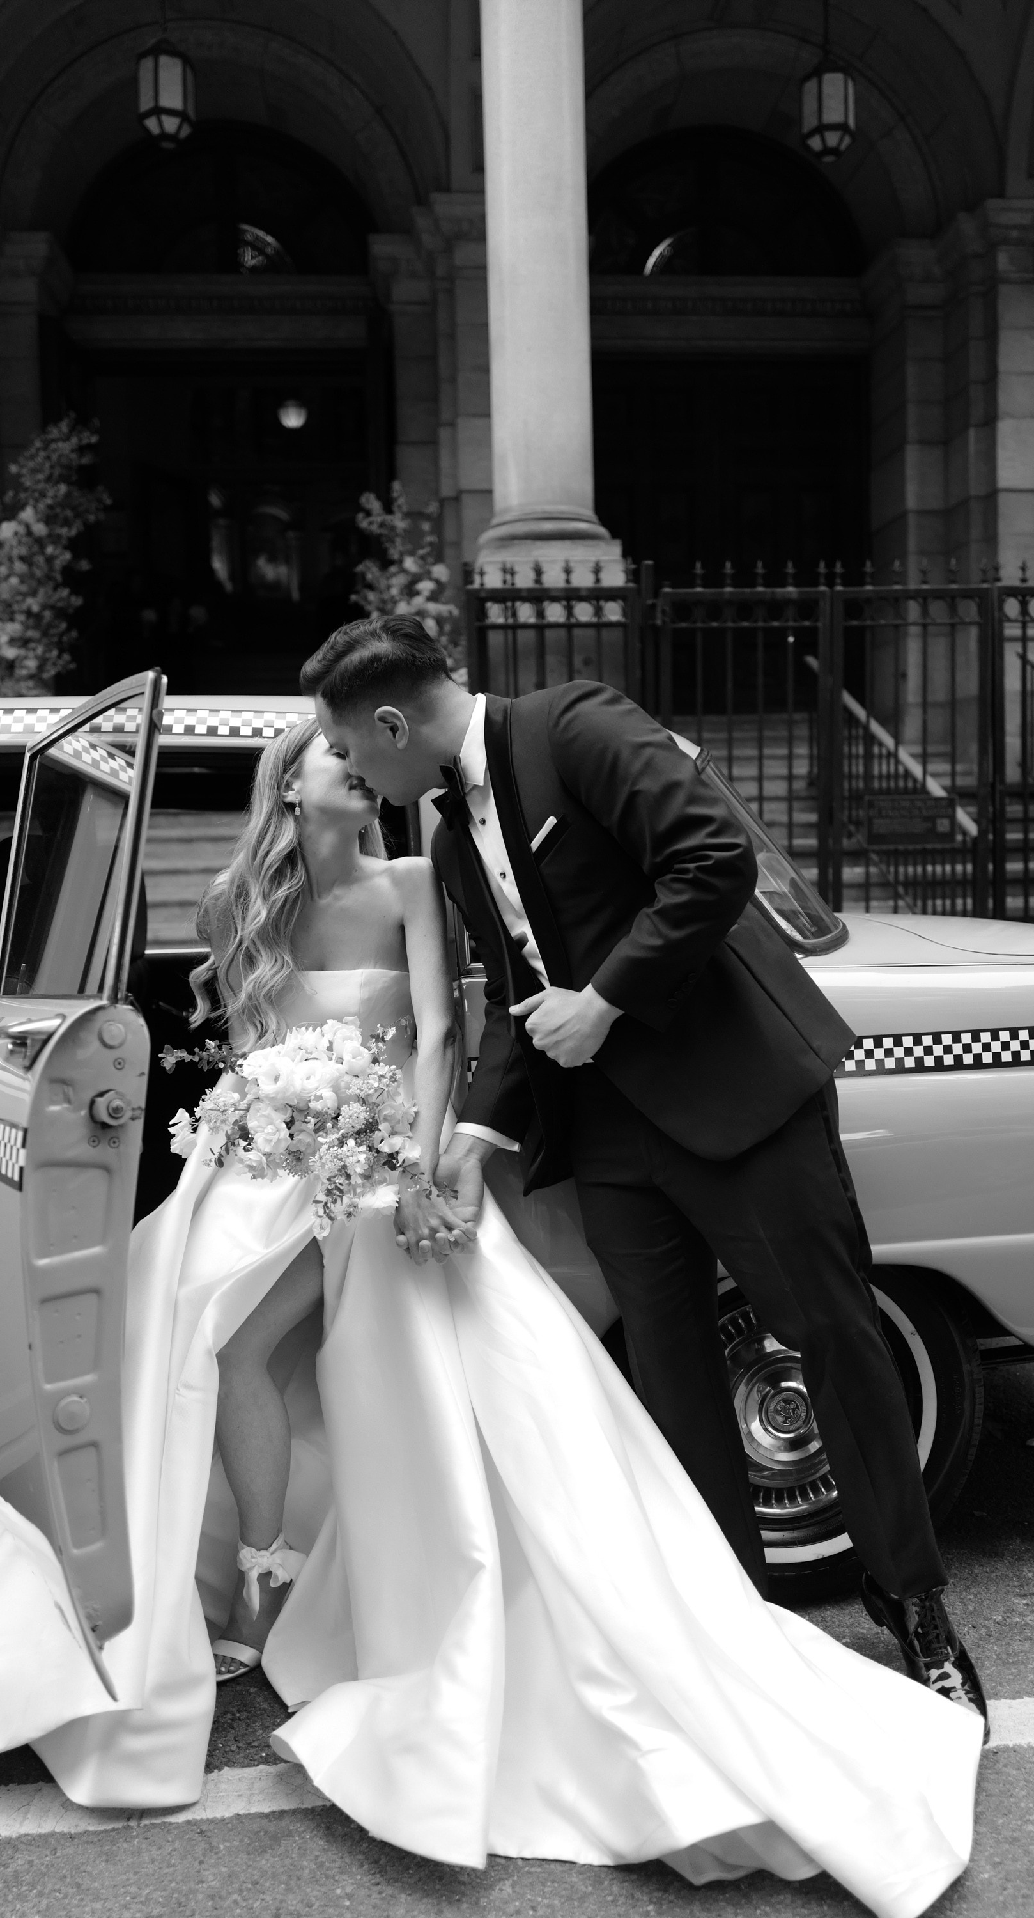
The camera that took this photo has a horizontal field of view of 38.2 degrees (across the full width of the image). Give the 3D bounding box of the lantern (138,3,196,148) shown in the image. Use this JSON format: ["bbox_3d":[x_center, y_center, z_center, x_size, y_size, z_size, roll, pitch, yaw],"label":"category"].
[{"bbox_3d":[-1.870,-4.710,7.954,0.289,0.767,0.289,-2,5,-5],"label":"lantern"}]

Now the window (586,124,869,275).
[{"bbox_3d":[1.489,-5.530,10.931,2.189,1.066,0.150,-2,5,-5],"label":"window"}]

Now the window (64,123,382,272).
[{"bbox_3d":[-2.118,-5.404,10.630,2.145,1.047,0.150,-2,5,-5],"label":"window"}]

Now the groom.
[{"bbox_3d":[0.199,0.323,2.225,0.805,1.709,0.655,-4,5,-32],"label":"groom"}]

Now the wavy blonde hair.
[{"bbox_3d":[-0.351,-0.117,2.270,0.220,0.480,0.240,2,6,35],"label":"wavy blonde hair"}]

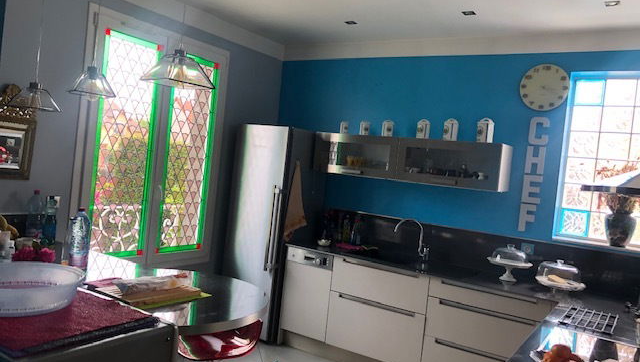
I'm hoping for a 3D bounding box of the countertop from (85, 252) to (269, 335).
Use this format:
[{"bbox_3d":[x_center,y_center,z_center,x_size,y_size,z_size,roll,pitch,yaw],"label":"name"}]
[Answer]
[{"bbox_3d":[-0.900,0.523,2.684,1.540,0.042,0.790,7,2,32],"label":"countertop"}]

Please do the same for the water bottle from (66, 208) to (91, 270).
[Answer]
[{"bbox_3d":[-1.222,0.302,2.633,0.092,0.328,0.092,7,2,32],"label":"water bottle"}]

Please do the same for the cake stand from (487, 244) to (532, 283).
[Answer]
[{"bbox_3d":[1.355,0.588,3.698,0.315,0.256,0.315,7,2,32],"label":"cake stand"}]

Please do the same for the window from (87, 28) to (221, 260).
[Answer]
[{"bbox_3d":[-1.255,-0.227,4.035,0.060,1.618,1.117,7,2,33],"label":"window"}]

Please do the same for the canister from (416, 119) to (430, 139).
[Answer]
[{"bbox_3d":[0.833,-0.404,4.130,0.088,0.170,0.086,7,2,36],"label":"canister"}]

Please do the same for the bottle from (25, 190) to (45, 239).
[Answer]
[{"bbox_3d":[-1.735,0.226,3.171,0.094,0.336,0.094,7,2,32],"label":"bottle"}]

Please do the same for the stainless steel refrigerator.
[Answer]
[{"bbox_3d":[-0.423,0.454,4.674,0.567,1.833,0.665,7,2,33],"label":"stainless steel refrigerator"}]

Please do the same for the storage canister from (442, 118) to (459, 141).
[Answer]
[{"bbox_3d":[1.023,-0.399,4.061,0.086,0.190,0.082,8,2,45],"label":"storage canister"}]

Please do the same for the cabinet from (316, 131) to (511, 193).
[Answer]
[{"bbox_3d":[0.709,-0.171,4.293,1.610,0.342,0.330,7,2,33],"label":"cabinet"}]

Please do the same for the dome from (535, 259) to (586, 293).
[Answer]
[{"bbox_3d":[1.683,0.662,3.603,0.352,0.217,0.352,7,2,33],"label":"dome"}]

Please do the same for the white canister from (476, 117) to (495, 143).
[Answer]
[{"bbox_3d":[1.251,-0.375,3.913,0.092,0.200,0.100,5,2,-41],"label":"white canister"}]

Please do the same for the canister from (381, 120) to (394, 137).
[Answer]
[{"bbox_3d":[0.567,-0.424,4.300,0.074,0.148,0.072,6,2,-4],"label":"canister"}]

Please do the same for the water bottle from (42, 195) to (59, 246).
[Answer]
[{"bbox_3d":[-1.676,0.250,3.230,0.081,0.308,0.081,7,2,32],"label":"water bottle"}]

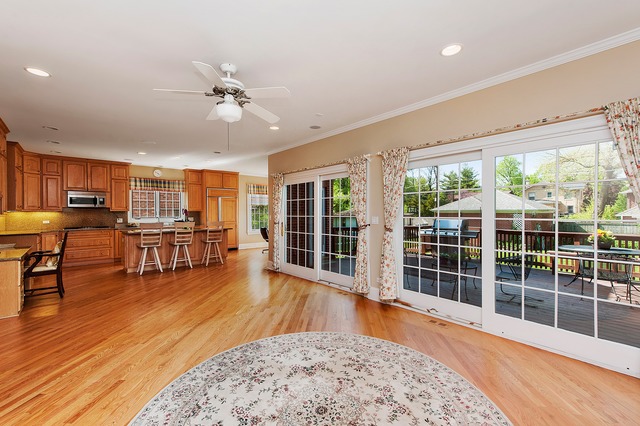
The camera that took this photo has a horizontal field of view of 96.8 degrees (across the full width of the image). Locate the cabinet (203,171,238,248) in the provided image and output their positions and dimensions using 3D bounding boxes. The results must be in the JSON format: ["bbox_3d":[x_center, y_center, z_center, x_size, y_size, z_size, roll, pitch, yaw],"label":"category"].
[{"bbox_3d":[-3.505,-0.039,9.865,1.144,2.673,0.713,0,0,-42],"label":"cabinet"}]

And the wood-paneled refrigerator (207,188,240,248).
[{"bbox_3d":[-3.444,0.252,9.796,1.070,2.107,0.620,0,0,-41],"label":"wood-paneled refrigerator"}]

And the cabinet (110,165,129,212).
[{"bbox_3d":[-5.661,-0.688,8.040,0.410,1.300,0.360,0,0,-40],"label":"cabinet"}]

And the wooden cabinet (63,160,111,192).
[{"bbox_3d":[-6.199,-0.950,7.591,0.950,0.820,0.360,0,0,-40],"label":"wooden cabinet"}]

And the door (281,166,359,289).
[{"bbox_3d":[-0.070,0.242,5.439,0.150,2.090,2.380,0,0,-40],"label":"door"}]

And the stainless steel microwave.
[{"bbox_3d":[-6.216,-0.327,7.596,0.774,0.421,0.396,0,0,-42],"label":"stainless steel microwave"}]

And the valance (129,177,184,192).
[{"bbox_3d":[-5.033,-0.851,8.871,1.550,0.386,0.109,0,0,-42],"label":"valance"}]

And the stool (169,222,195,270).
[{"bbox_3d":[-3.250,0.763,6.692,0.450,1.070,0.500,0,0,-40],"label":"stool"}]

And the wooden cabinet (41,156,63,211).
[{"bbox_3d":[-6.736,-0.704,7.158,0.382,1.336,0.337,0,0,-42],"label":"wooden cabinet"}]

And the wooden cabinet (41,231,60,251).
[{"bbox_3d":[-6.649,0.876,7.071,0.372,0.871,0.594,0,0,-42],"label":"wooden cabinet"}]

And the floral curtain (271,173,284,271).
[{"bbox_3d":[-0.925,0.212,6.275,0.130,2.130,0.460,0,0,-40],"label":"floral curtain"}]

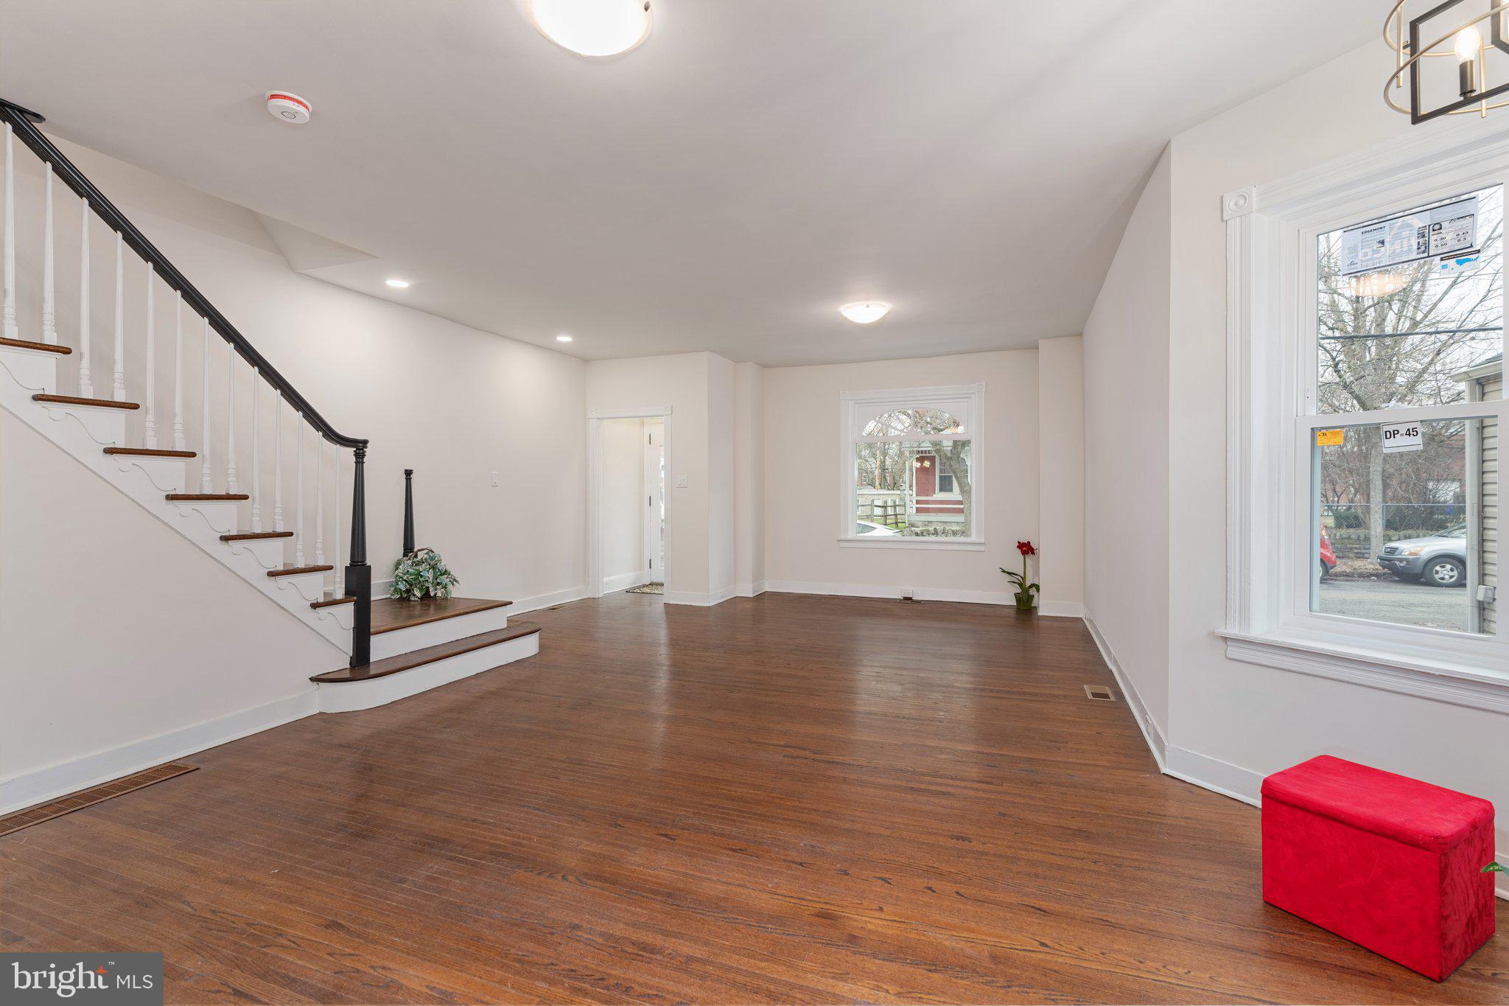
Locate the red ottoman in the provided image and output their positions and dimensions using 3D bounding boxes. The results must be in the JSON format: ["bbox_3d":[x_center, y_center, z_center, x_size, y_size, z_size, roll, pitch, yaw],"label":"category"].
[{"bbox_3d":[1.764,0.996,1.912,0.370,0.365,0.389,-1,1,-29],"label":"red ottoman"}]

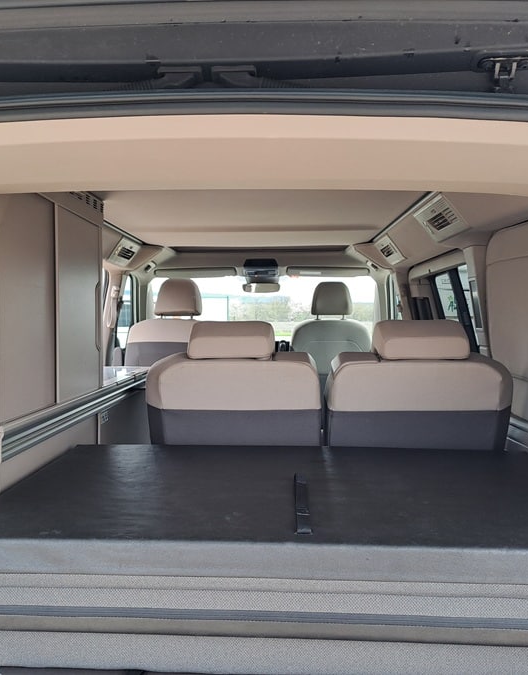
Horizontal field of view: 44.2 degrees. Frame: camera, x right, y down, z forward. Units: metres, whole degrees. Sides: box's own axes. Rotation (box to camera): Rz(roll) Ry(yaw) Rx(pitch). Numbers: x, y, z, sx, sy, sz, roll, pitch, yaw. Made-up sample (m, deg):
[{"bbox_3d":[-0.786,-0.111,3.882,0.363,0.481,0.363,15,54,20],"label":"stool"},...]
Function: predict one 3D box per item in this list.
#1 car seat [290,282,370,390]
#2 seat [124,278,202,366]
[{"bbox_3d":[0.435,0.140,4.070,0.540,1.000,0.660,0,2,2],"label":"car seat"},{"bbox_3d":[-0.475,0.160,3.860,0.550,1.000,0.660,0,2,2],"label":"seat"}]

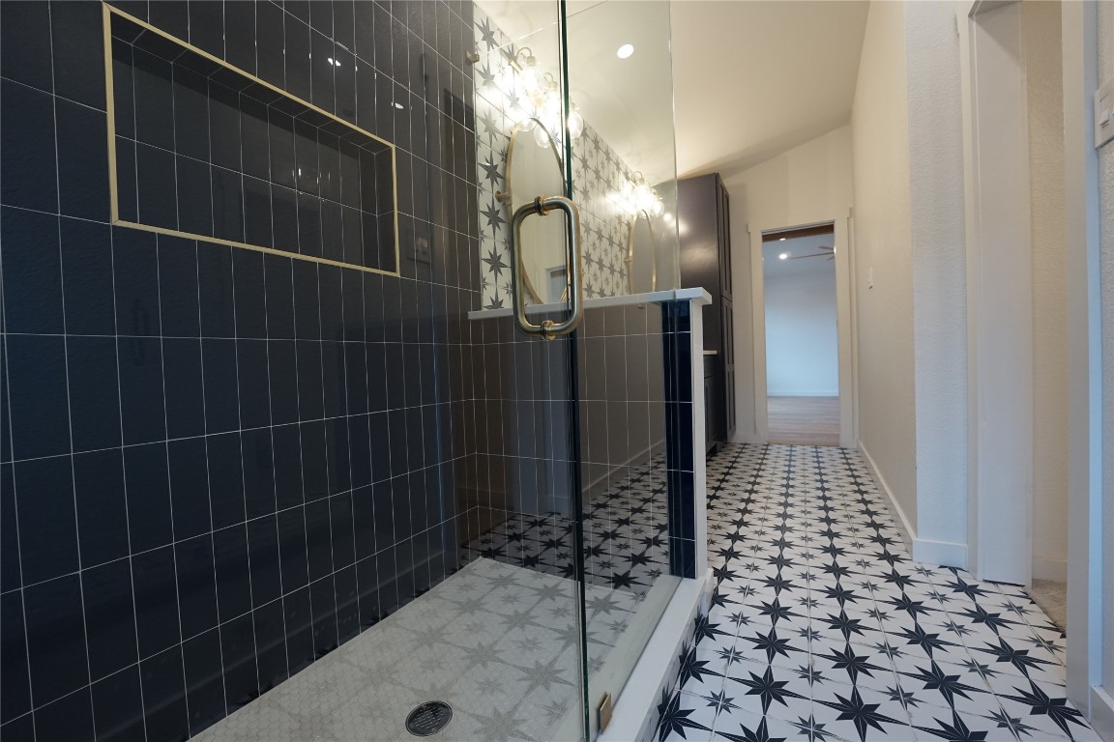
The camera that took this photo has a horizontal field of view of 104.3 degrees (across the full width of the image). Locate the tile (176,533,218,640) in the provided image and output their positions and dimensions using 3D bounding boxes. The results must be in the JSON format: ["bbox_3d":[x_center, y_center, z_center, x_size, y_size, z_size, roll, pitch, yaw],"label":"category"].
[{"bbox_3d":[-0.848,0.505,1.019,0.010,0.232,0.075,-2,1,30],"label":"tile"}]

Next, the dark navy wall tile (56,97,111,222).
[{"bbox_3d":[-0.959,-0.420,0.874,0.010,0.232,0.075,-2,1,30],"label":"dark navy wall tile"}]

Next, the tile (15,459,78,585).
[{"bbox_3d":[-0.968,0.281,0.821,0.010,0.232,0.075,-2,1,30],"label":"tile"}]

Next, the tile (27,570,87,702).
[{"bbox_3d":[-0.936,0.503,0.813,0.010,0.228,0.074,-1,1,29],"label":"tile"}]

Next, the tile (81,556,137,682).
[{"bbox_3d":[-0.921,0.510,0.890,0.010,0.232,0.075,-2,1,30],"label":"tile"}]

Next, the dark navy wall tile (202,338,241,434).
[{"bbox_3d":[-0.824,0.036,1.058,0.010,0.228,0.073,-1,1,30],"label":"dark navy wall tile"}]

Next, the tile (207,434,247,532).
[{"bbox_3d":[-0.806,0.267,1.055,0.010,0.228,0.074,-1,1,29],"label":"tile"}]

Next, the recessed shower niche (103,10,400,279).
[{"bbox_3d":[-0.779,-0.542,1.220,0.097,0.462,0.752,-1,1,29],"label":"recessed shower niche"}]

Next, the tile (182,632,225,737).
[{"bbox_3d":[-0.839,0.732,1.023,0.010,0.220,0.075,-2,1,30],"label":"tile"}]

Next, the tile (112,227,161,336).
[{"bbox_3d":[-0.905,-0.191,0.932,0.010,0.228,0.073,-1,1,30],"label":"tile"}]

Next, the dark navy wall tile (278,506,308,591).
[{"bbox_3d":[-0.728,0.491,1.193,0.010,0.228,0.073,-1,1,30],"label":"dark navy wall tile"}]

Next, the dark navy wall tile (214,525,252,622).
[{"bbox_3d":[-0.802,0.497,1.070,0.010,0.228,0.073,-1,1,30],"label":"dark navy wall tile"}]

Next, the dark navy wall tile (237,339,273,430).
[{"bbox_3d":[-0.779,0.034,1.113,0.010,0.228,0.074,-1,1,29],"label":"dark navy wall tile"}]

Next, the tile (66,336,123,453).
[{"bbox_3d":[-0.940,0.045,0.882,0.010,0.232,0.075,-2,1,30],"label":"tile"}]

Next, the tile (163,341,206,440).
[{"bbox_3d":[-0.850,0.040,0.986,0.010,0.228,0.074,-1,1,29],"label":"tile"}]

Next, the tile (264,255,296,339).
[{"bbox_3d":[-0.750,-0.198,1.173,0.010,0.228,0.074,-1,1,29],"label":"tile"}]

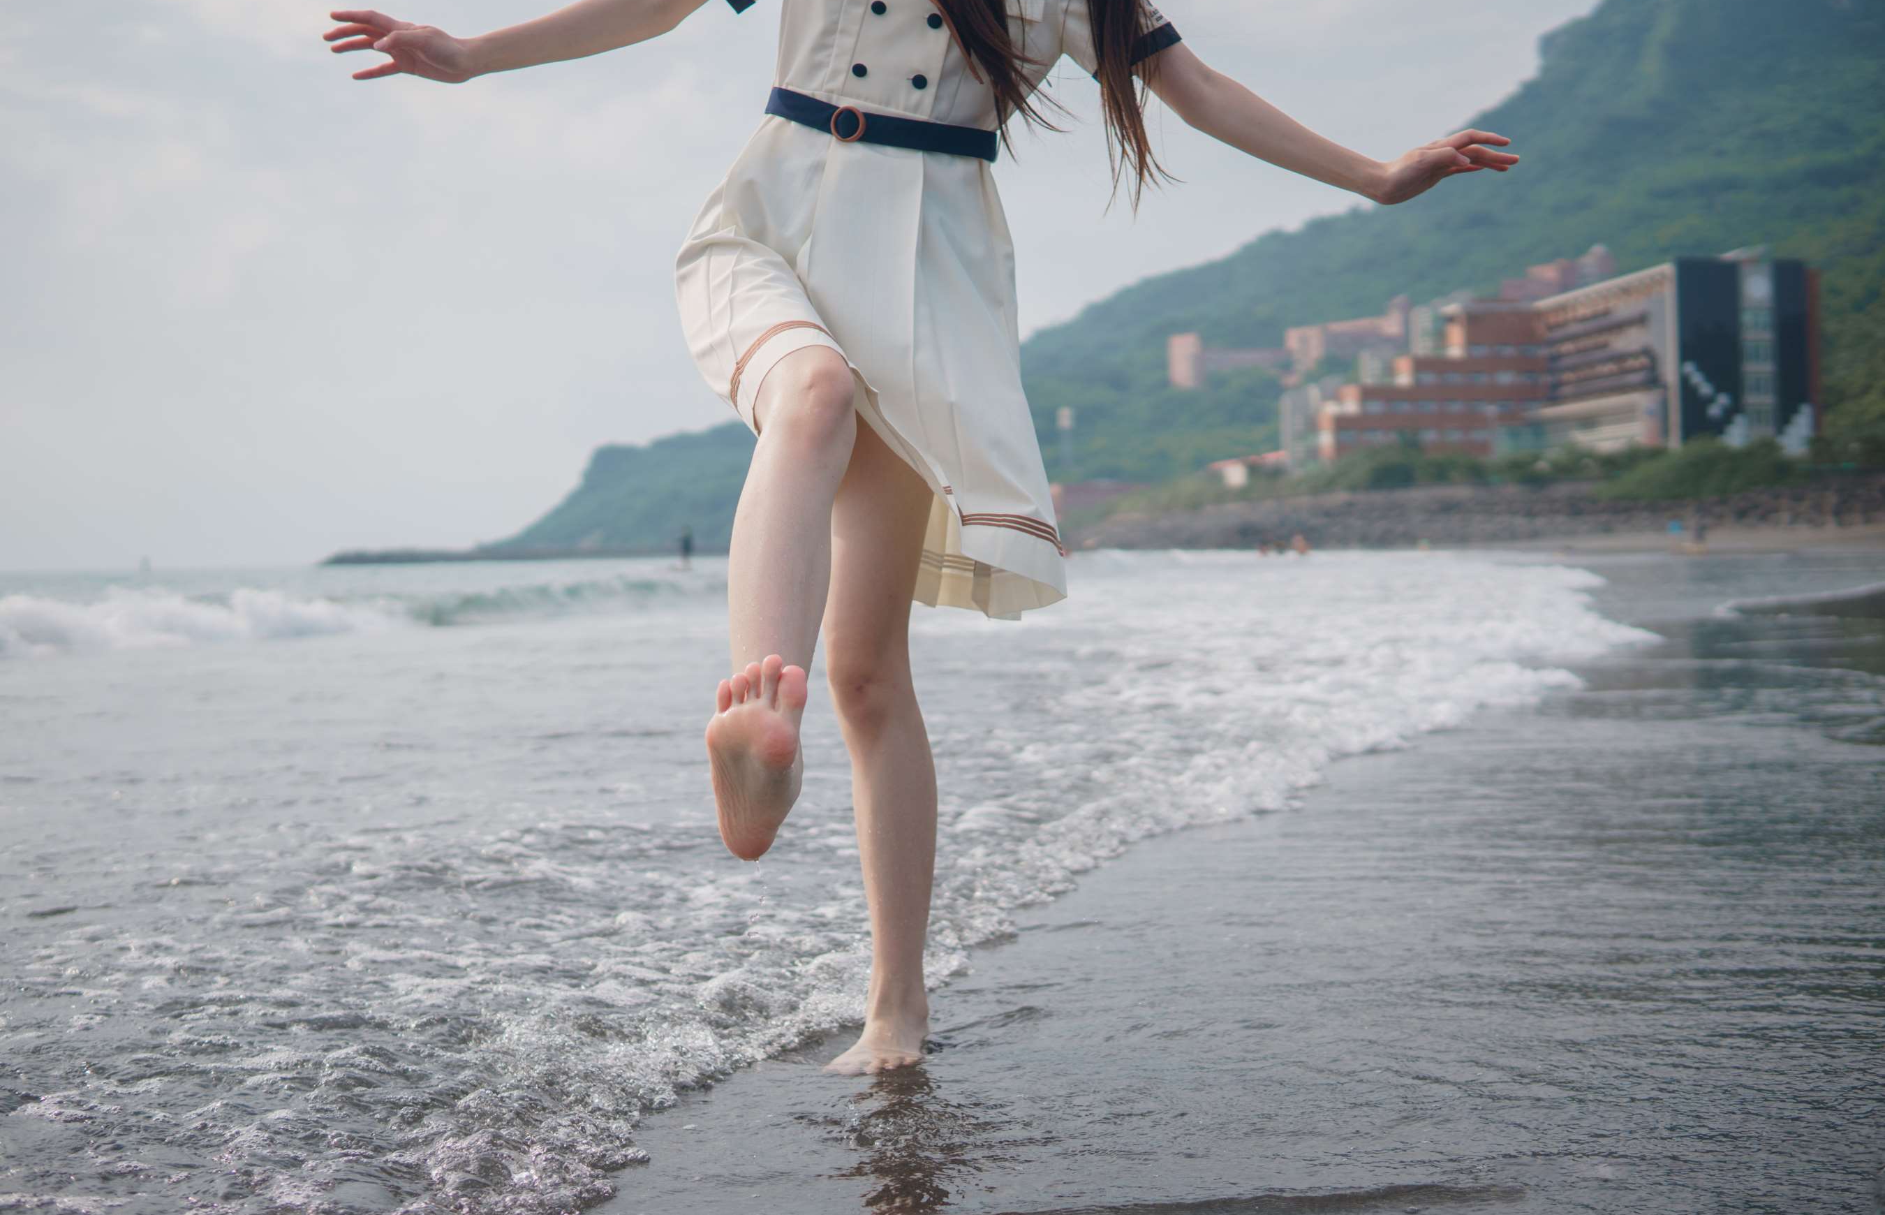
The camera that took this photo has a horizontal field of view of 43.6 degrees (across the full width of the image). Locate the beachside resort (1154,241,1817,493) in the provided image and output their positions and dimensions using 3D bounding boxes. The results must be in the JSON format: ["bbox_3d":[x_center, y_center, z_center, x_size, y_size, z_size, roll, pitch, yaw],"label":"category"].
[{"bbox_3d":[77.705,-32.616,320.000,80.000,29.000,65.000,-1,1,6],"label":"beachside resort"}]

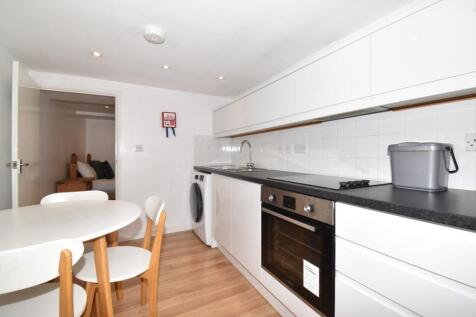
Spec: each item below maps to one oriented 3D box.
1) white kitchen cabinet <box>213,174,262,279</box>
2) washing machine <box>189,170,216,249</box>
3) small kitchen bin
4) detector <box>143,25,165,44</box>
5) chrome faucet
[{"bbox_3d":[0.191,0.548,2.042,0.582,0.726,0.968,0,1,-29],"label":"white kitchen cabinet"},{"bbox_3d":[-0.294,0.637,2.760,0.590,0.850,0.595,0,1,-29],"label":"washing machine"},{"bbox_3d":[0.943,0.043,1.021,0.187,0.230,0.242,0,1,-29],"label":"small kitchen bin"},{"bbox_3d":[-0.636,-0.943,1.525,0.150,0.050,0.150,0,1,-29],"label":"detector"},{"bbox_3d":[0.109,-0.048,2.554,0.185,0.375,0.160,0,1,-29],"label":"chrome faucet"}]

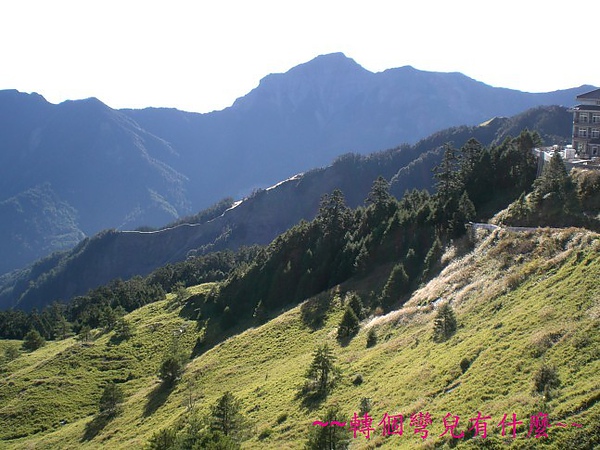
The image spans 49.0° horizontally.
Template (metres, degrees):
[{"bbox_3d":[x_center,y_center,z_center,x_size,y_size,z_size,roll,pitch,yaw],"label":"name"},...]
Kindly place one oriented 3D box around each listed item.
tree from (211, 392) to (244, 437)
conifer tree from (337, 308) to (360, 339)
[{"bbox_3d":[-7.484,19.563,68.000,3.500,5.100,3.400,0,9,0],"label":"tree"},{"bbox_3d":[6.330,12.730,86.000,3.040,4.180,3.040,0,10,0],"label":"conifer tree"}]

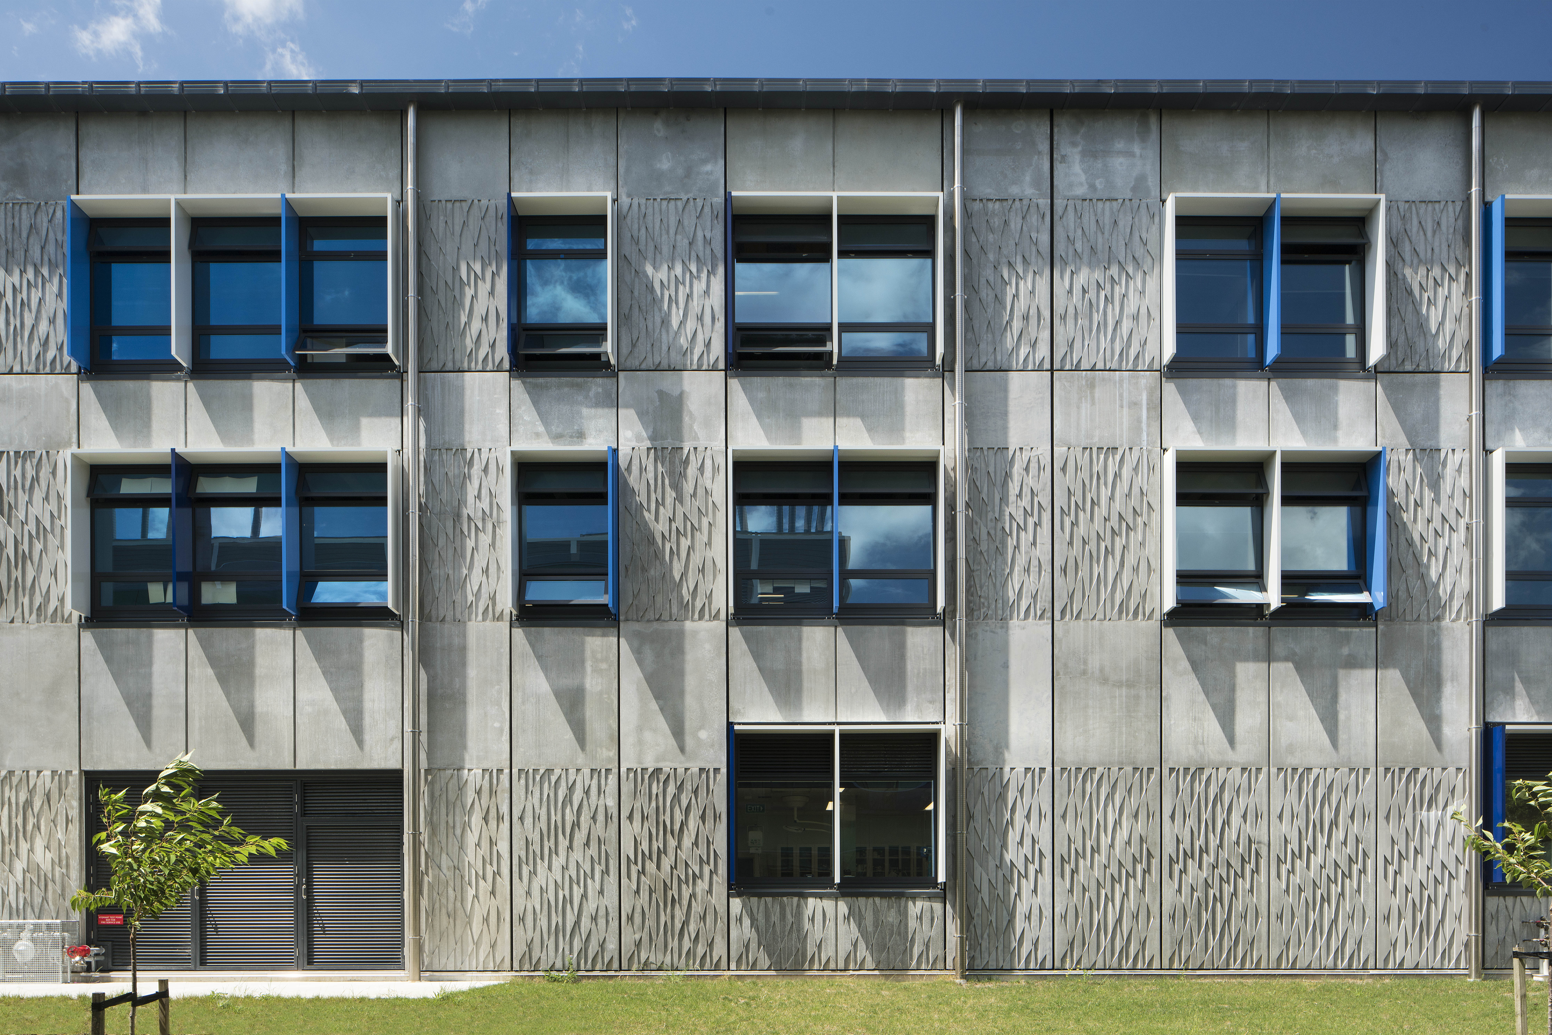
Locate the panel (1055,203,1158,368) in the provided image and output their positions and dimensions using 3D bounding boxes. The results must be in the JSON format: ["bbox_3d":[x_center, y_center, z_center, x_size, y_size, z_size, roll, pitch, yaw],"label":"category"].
[{"bbox_3d":[4.614,-3.231,14.450,1.485,2.396,0.100,0,0,0],"label":"panel"}]

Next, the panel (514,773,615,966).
[{"bbox_3d":[-2.997,5.004,14.730,1.464,2.894,0.100,0,0,0],"label":"panel"}]

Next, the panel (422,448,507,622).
[{"bbox_3d":[-4.375,0.255,14.550,1.223,2.430,0.100,0,0,0],"label":"panel"}]

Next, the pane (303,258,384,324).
[{"bbox_3d":[-5.985,-3.141,14.470,1.272,0.907,0.030,0,0,0],"label":"pane"}]

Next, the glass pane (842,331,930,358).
[{"bbox_3d":[1.534,-2.412,14.470,1.221,0.365,0.030,0,0,0],"label":"glass pane"}]

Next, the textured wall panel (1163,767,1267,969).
[{"bbox_3d":[6.158,4.923,14.550,1.461,2.829,0.100,0,0,0],"label":"textured wall panel"}]

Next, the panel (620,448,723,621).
[{"bbox_3d":[-1.481,0.241,14.730,1.464,2.463,0.100,0,0,0],"label":"panel"}]

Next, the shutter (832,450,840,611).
[{"bbox_3d":[0.828,0.129,14.400,0.075,2.221,0.400,0,0,0],"label":"shutter"}]

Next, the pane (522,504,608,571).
[{"bbox_3d":[-2.996,0.286,14.780,1.264,0.970,0.030,0,0,0],"label":"pane"}]

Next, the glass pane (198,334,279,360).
[{"bbox_3d":[-7.468,-2.382,14.470,1.187,0.356,0.030,0,0,0],"label":"glass pane"}]

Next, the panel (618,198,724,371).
[{"bbox_3d":[-1.455,-3.244,14.450,1.476,2.404,0.100,0,0,0],"label":"panel"}]

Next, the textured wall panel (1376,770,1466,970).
[{"bbox_3d":[9.072,4.919,14.550,1.274,2.837,0.100,0,0,0],"label":"textured wall panel"}]

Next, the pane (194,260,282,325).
[{"bbox_3d":[-7.485,-3.132,14.470,1.288,0.890,0.030,0,0,0],"label":"pane"}]

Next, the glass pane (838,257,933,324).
[{"bbox_3d":[1.529,-3.185,14.515,1.342,0.951,0.030,0,0,0],"label":"glass pane"}]

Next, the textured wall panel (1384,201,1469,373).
[{"bbox_3d":[9.292,-3.273,14.730,1.412,2.429,0.100,0,0,0],"label":"textured wall panel"}]

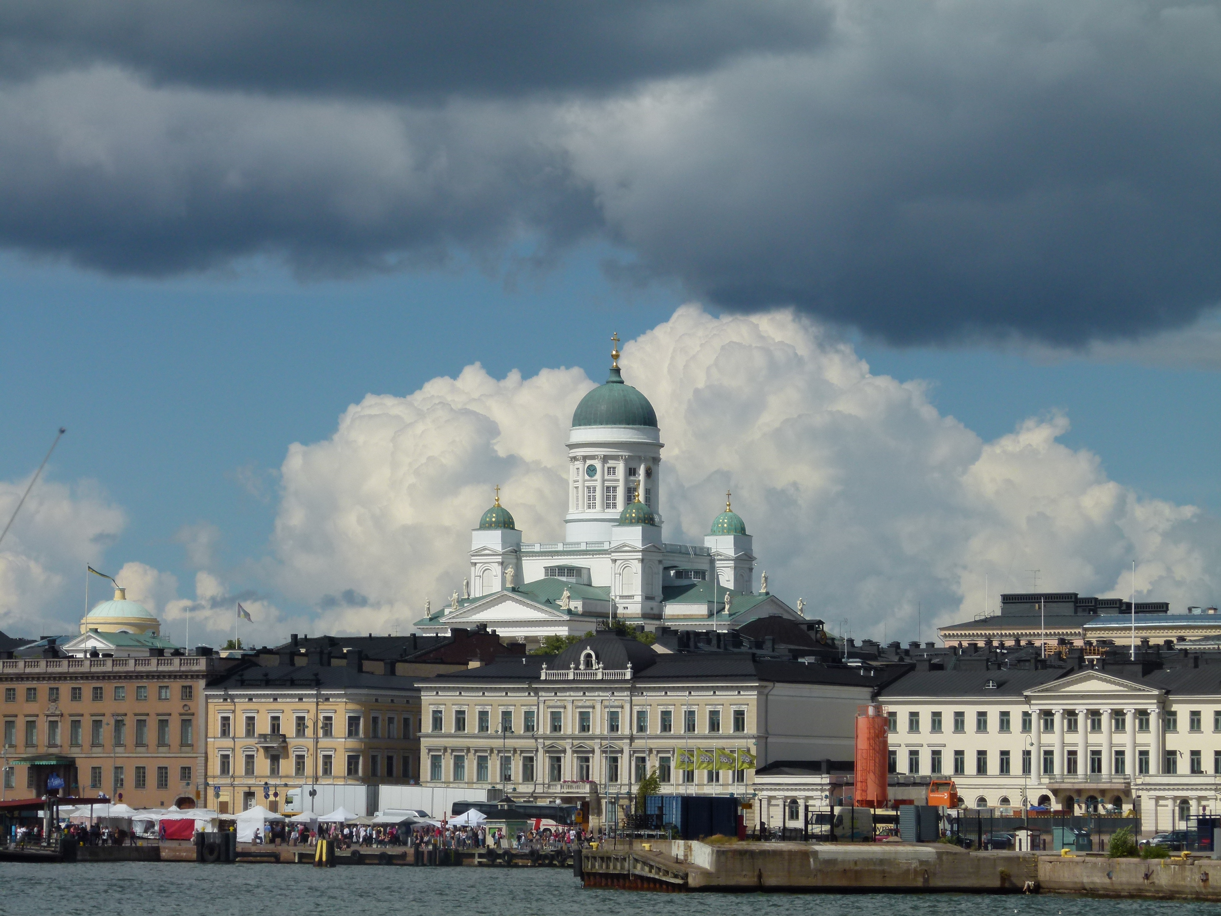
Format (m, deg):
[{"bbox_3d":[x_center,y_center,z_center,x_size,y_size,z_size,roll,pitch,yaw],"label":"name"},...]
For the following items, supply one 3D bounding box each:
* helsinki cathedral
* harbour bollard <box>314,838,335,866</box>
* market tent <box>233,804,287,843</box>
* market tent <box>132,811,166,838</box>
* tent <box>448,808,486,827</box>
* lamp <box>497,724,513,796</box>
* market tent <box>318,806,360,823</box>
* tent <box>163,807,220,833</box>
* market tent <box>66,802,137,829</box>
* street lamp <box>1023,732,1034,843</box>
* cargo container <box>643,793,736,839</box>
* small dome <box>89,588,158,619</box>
[{"bbox_3d":[0.600,11.350,790.000,60.500,62.000,60.500,-2,-5,35],"label":"helsinki cathedral"},{"bbox_3d":[-22.920,31.670,404.000,1.700,2.200,1.100,-1,-4,15],"label":"harbour bollard"},{"bbox_3d":[-31.000,32.390,446.000,3.100,3.200,3.100,-3,-5,36],"label":"market tent"},{"bbox_3d":[-42.330,33.550,462.000,3.000,2.700,2.700,-3,-5,36],"label":"market tent"},{"bbox_3d":[-12.290,32.750,448.000,3.100,3.200,3.100,-3,-5,36],"label":"tent"},{"bbox_3d":[-10.080,30.730,480.000,1.900,11.000,0.500,-3,-5,36],"label":"lamp"},{"bbox_3d":[-24.080,32.720,450.000,3.100,3.200,3.100,-3,-5,36],"label":"market tent"},{"bbox_3d":[-38.660,33.510,462.000,4.200,2.800,3.000,-3,-5,36],"label":"tent"},{"bbox_3d":[-48.140,34.310,478.000,6.000,3.100,3.000,-3,-5,36],"label":"market tent"},{"bbox_3d":[35.200,28.090,425.000,0.950,9.500,0.400,1,-4,-5],"label":"street lamp"},{"bbox_3d":[4.790,21.270,298.000,2.440,2.590,6.060,-2,-5,31],"label":"cargo container"},{"bbox_3d":[-82.680,24.760,853.000,12.000,5.500,12.000,0,-4,0],"label":"small dome"}]

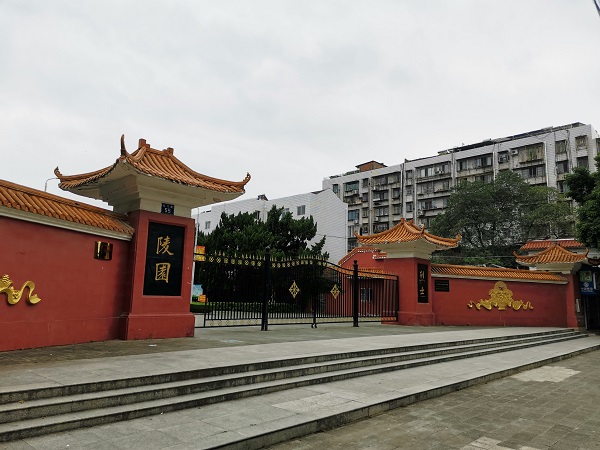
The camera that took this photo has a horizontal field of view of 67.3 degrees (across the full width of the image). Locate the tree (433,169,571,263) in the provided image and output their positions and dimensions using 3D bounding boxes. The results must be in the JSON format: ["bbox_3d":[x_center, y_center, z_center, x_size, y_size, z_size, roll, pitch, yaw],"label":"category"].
[{"bbox_3d":[18.320,1.650,41.457,12.000,13.715,11.500,-3,-10,24],"label":"tree"}]

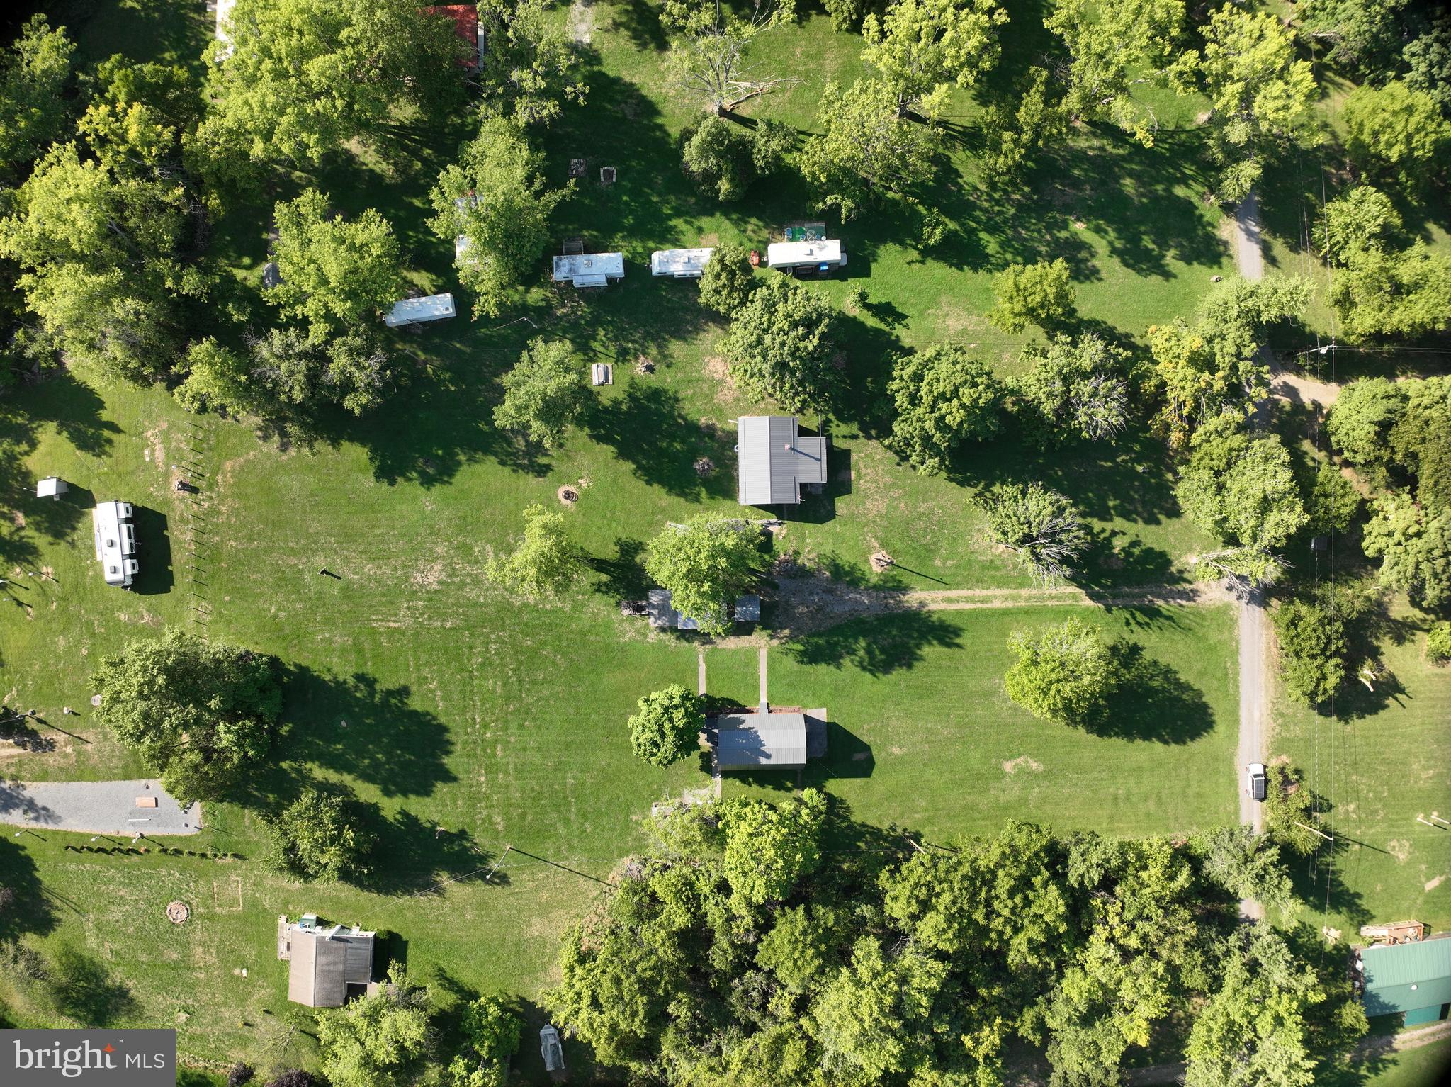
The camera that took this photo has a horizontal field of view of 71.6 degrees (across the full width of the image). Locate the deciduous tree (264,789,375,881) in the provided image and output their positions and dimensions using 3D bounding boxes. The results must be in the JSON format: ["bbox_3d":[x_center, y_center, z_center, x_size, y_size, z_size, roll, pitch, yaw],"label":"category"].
[{"bbox_3d":[-48.296,34.802,121.732,12.664,13.000,10.988,0,90,1],"label":"deciduous tree"}]

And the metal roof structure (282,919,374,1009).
[{"bbox_3d":[-48.970,51.960,125.000,10.600,4.400,9.300,2,90,0],"label":"metal roof structure"}]

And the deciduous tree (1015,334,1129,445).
[{"bbox_3d":[40.213,-17.921,118.338,13.121,15.500,12.605,0,90,1],"label":"deciduous tree"}]

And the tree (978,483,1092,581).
[{"bbox_3d":[35.000,-1.400,115.750,12.000,14.500,11.300,0,90,0],"label":"tree"}]

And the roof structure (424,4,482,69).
[{"bbox_3d":[-33.990,-61.920,124.200,7.000,3.700,7.400,0,90,0],"label":"roof structure"}]

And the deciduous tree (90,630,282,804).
[{"bbox_3d":[-64.600,20.400,121.300,19.800,19.000,19.800,0,90,0],"label":"deciduous tree"}]

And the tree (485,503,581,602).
[{"bbox_3d":[-22.934,1.010,121.512,11.255,12.000,11.789,0,90,1],"label":"tree"}]

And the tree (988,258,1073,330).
[{"bbox_3d":[36.459,-29.553,120.701,9.888,10.800,8.493,0,90,1],"label":"tree"}]

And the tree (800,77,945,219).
[{"bbox_3d":[16.100,-43.700,113.500,15.800,16.000,13.500,0,90,0],"label":"tree"}]

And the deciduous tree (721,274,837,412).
[{"bbox_3d":[6.200,-23.000,115.500,13.200,15.000,15.400,0,90,0],"label":"deciduous tree"}]

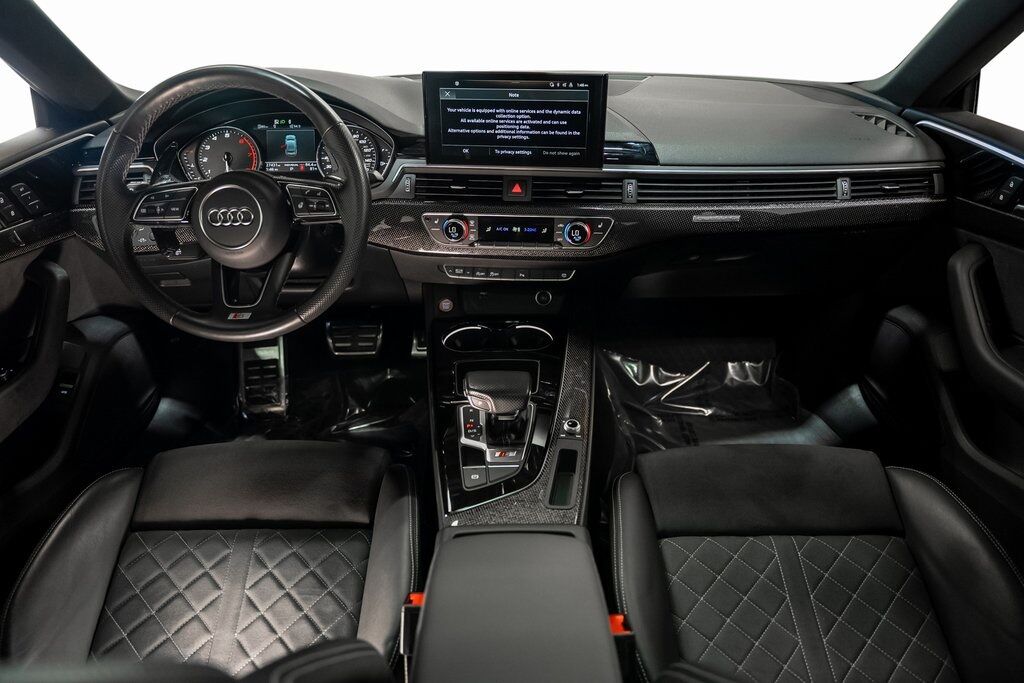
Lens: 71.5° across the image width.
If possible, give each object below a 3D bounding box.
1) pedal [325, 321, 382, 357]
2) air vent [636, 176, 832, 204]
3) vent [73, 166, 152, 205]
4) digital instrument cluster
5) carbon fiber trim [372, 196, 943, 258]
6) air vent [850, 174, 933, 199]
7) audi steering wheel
[{"bbox_3d":[-0.326,-0.003,1.470,0.116,0.070,0.030,0,-6,0],"label":"pedal"},{"bbox_3d":[0.357,-0.241,1.130,0.320,0.040,0.035,0,24,0],"label":"air vent"},{"bbox_3d":[-0.635,-0.246,1.130,0.125,0.055,0.040,1,24,2],"label":"vent"},{"bbox_3d":[-0.369,-0.315,1.160,0.355,0.115,0.050,0,14,0],"label":"digital instrument cluster"},{"bbox_3d":[0.227,-0.176,1.115,0.900,0.092,0.080,0,21,0],"label":"carbon fiber trim"},{"bbox_3d":[0.603,-0.247,1.130,0.133,0.040,0.035,-1,24,-2],"label":"air vent"},{"bbox_3d":[-0.377,-0.189,0.993,0.370,0.365,0.090,0,7,0],"label":"audi steering wheel"}]

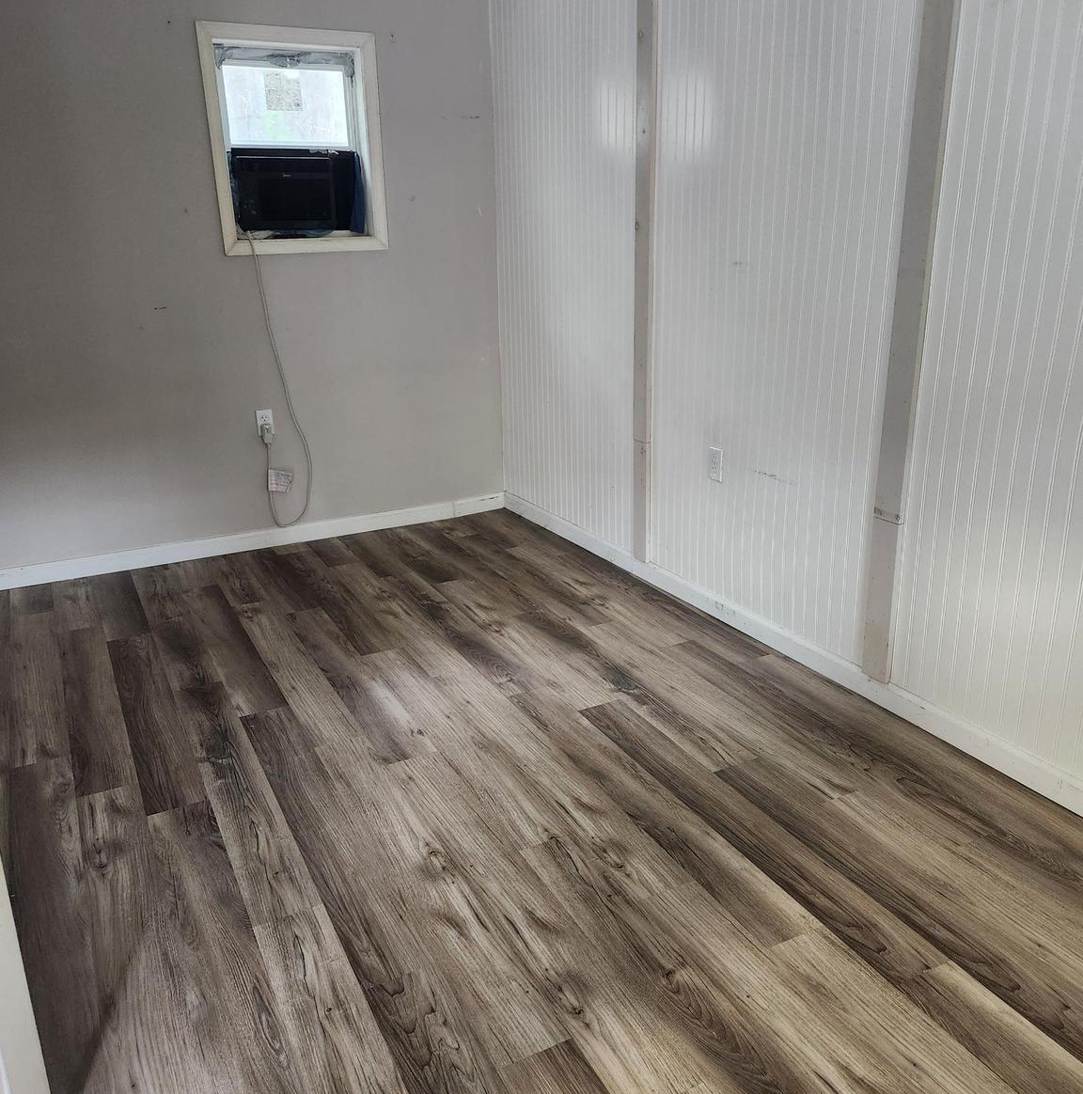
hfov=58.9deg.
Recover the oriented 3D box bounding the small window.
[{"bbox_3d":[-1.018,-1.673,3.995,0.709,0.854,0.115,-11,21,-26],"label":"small window"}]

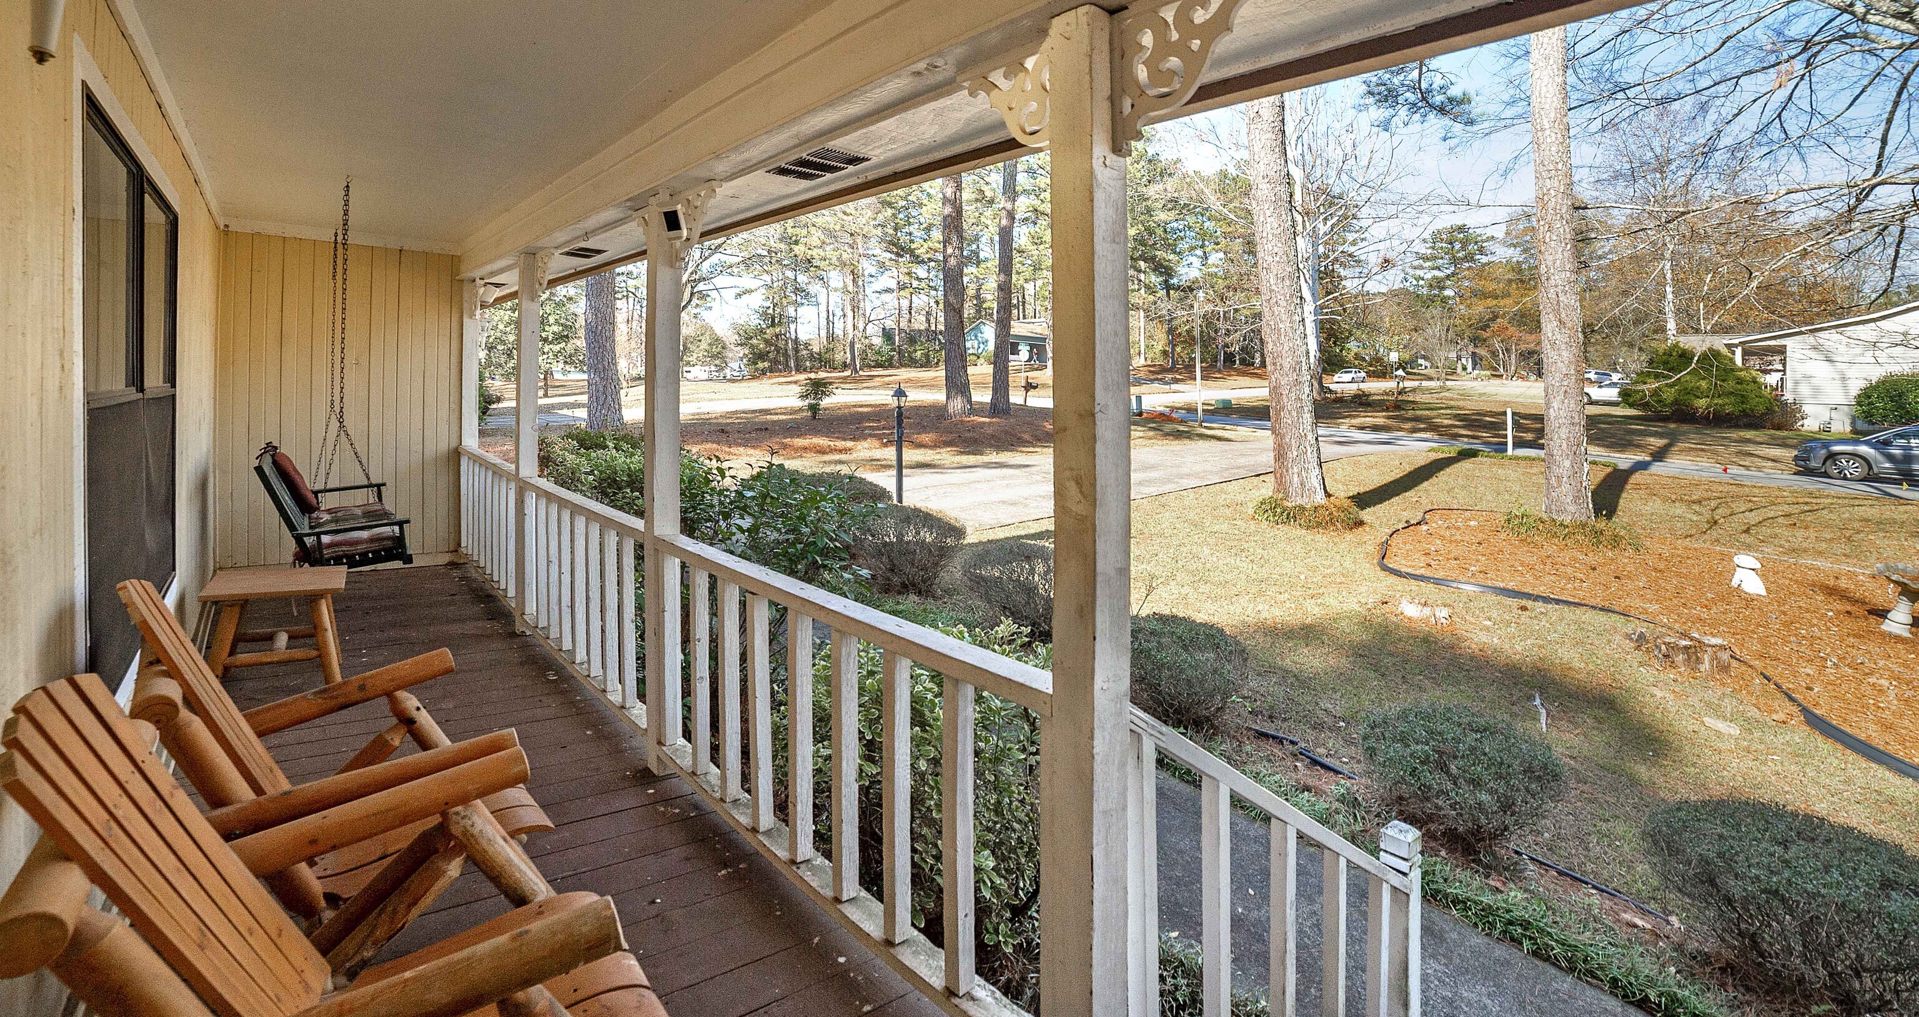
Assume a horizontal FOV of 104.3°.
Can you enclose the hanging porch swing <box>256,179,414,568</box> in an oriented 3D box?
[{"bbox_3d":[-3.323,-0.695,3.950,0.600,1.700,1.550,-3,8,-42],"label":"hanging porch swing"}]

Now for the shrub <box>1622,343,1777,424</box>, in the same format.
[{"bbox_3d":[26.734,-4.531,27.000,4.000,2.900,4.400,-3,8,-42],"label":"shrub"}]

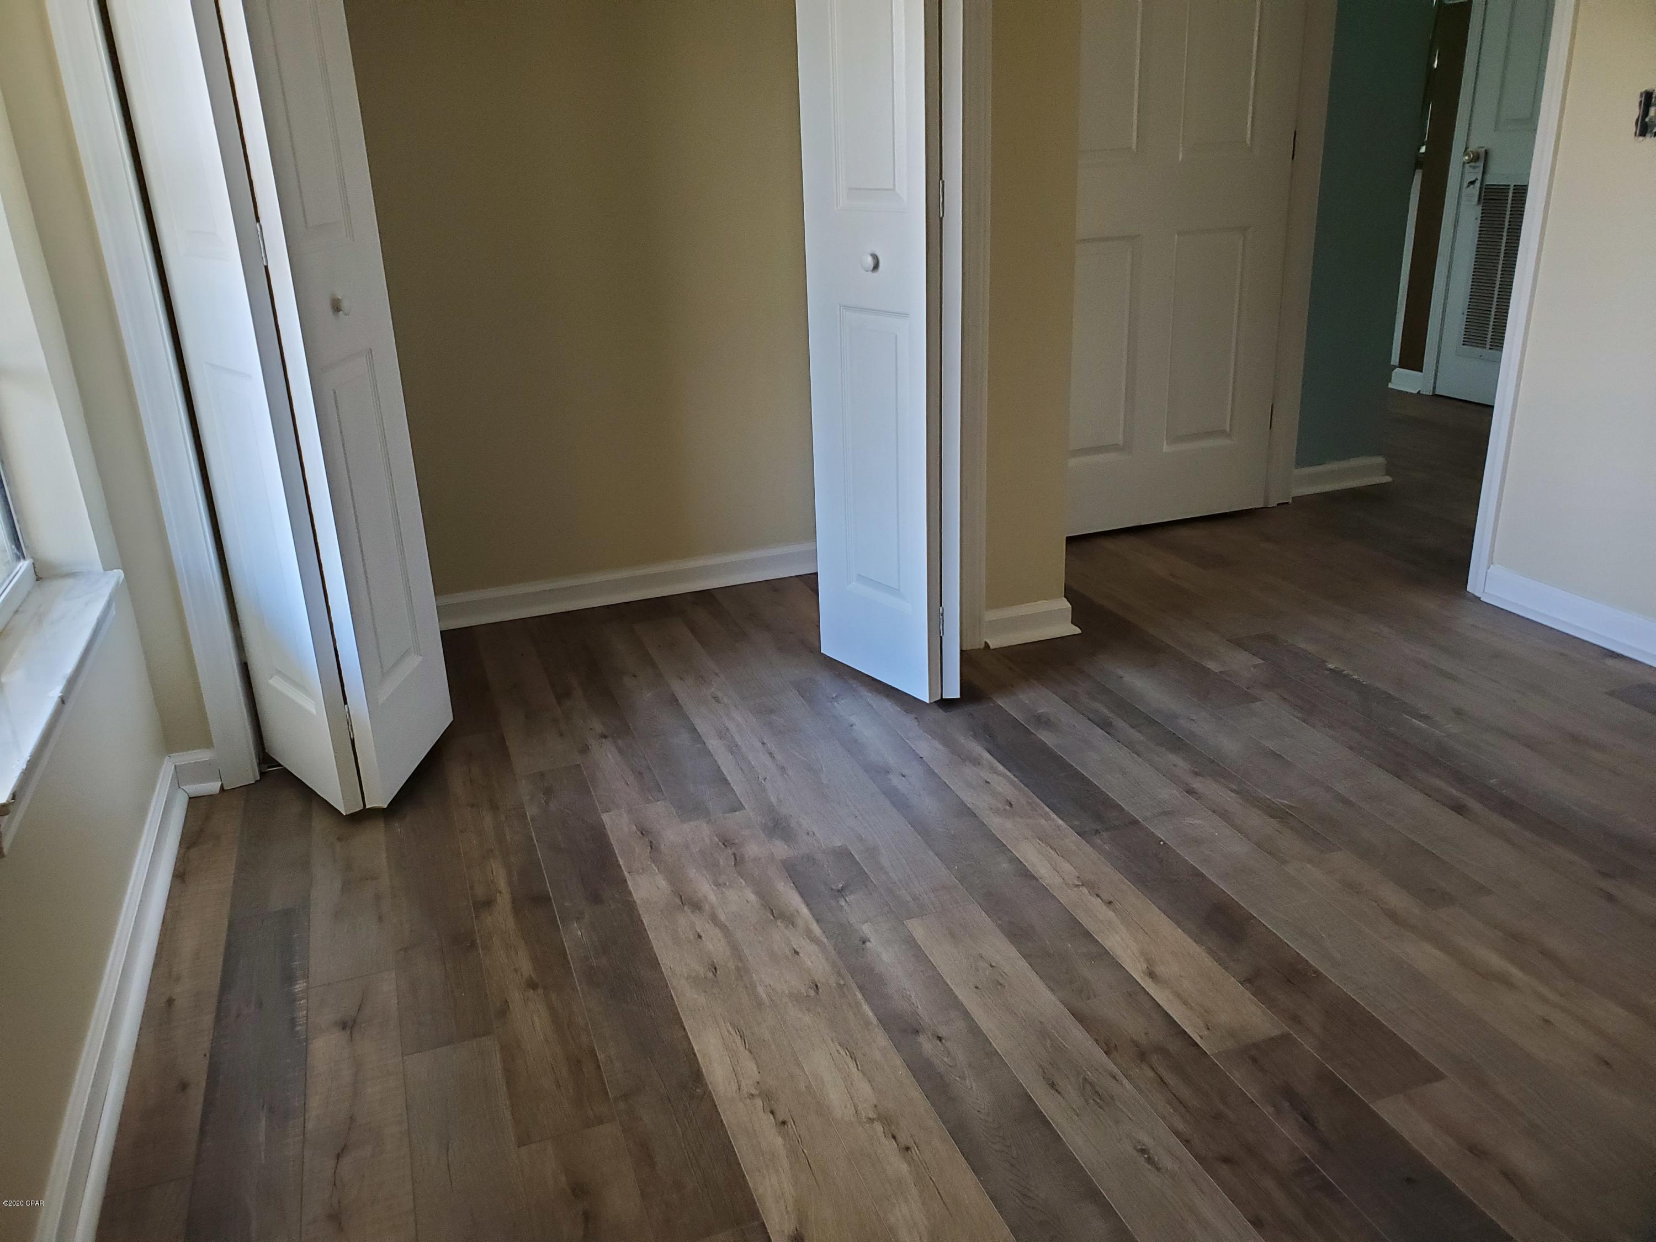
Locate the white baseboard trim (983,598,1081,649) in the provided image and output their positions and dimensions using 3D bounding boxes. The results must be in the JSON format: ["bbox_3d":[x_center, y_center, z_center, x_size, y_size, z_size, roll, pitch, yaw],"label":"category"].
[{"bbox_3d":[0.496,0.004,3.031,0.259,0.087,0.029,-9,22,-18],"label":"white baseboard trim"}]

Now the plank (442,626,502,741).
[{"bbox_3d":[-0.870,0.139,2.940,0.127,0.012,0.703,-9,22,-18],"label":"plank"}]

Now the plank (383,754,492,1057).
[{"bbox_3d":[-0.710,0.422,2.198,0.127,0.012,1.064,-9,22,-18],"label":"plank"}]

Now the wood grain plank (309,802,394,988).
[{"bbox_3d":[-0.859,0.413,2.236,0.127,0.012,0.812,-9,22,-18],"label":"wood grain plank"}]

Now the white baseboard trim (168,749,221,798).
[{"bbox_3d":[-1.236,0.299,2.425,0.086,0.085,0.028,-9,22,-18],"label":"white baseboard trim"}]

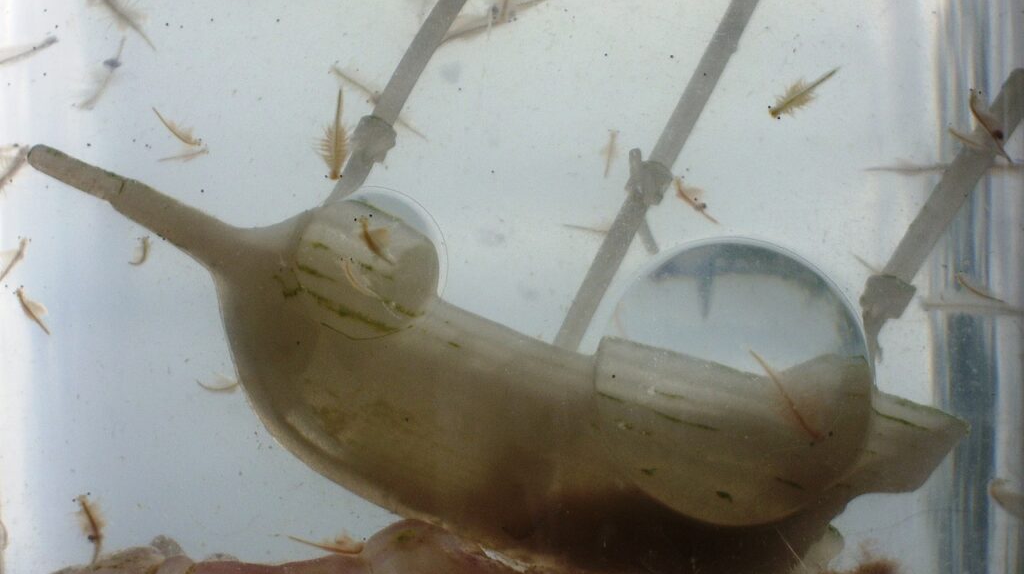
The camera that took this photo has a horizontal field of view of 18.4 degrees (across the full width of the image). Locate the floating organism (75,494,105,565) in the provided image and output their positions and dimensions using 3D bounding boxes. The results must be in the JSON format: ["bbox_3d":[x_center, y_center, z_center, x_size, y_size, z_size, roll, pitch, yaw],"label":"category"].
[{"bbox_3d":[-0.045,0.026,0.340,0.003,0.008,0.002,-11,0,0],"label":"floating organism"}]

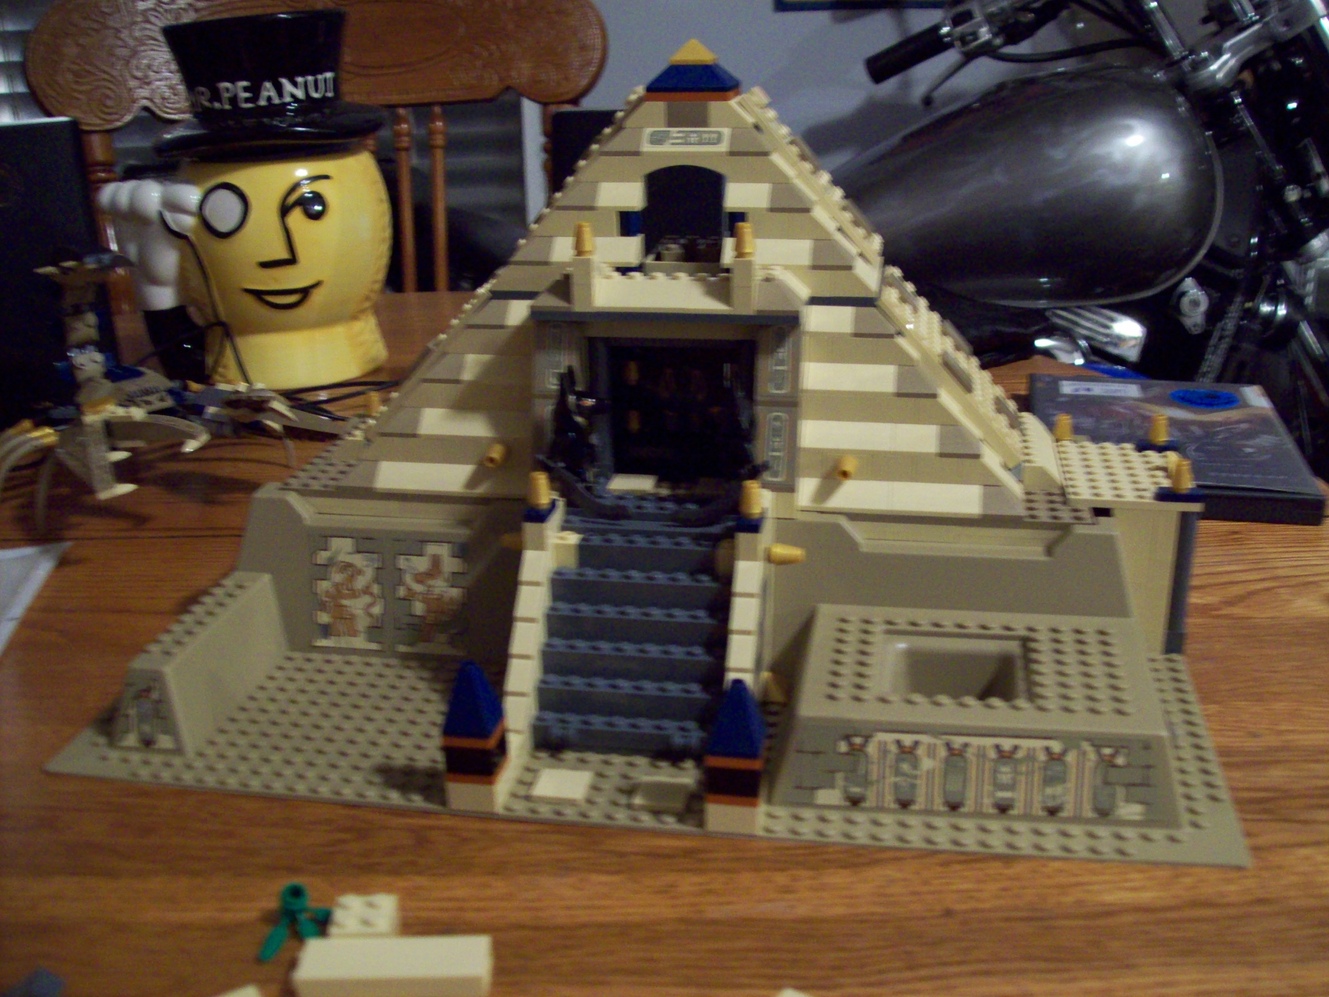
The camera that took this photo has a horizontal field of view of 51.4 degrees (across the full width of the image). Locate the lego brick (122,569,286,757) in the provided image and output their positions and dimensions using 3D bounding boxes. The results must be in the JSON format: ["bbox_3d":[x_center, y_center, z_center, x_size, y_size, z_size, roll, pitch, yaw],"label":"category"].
[{"bbox_3d":[-0.167,0.057,0.499,0.032,0.030,0.087,2,20,10],"label":"lego brick"}]

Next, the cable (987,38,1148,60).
[{"bbox_3d":[0.540,-0.600,1.850,0.215,0.035,0.060,-1,20,0],"label":"cable"}]

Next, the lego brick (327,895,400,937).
[{"bbox_3d":[-0.079,0.113,0.365,0.016,0.011,0.016,-2,20,-3],"label":"lego brick"}]

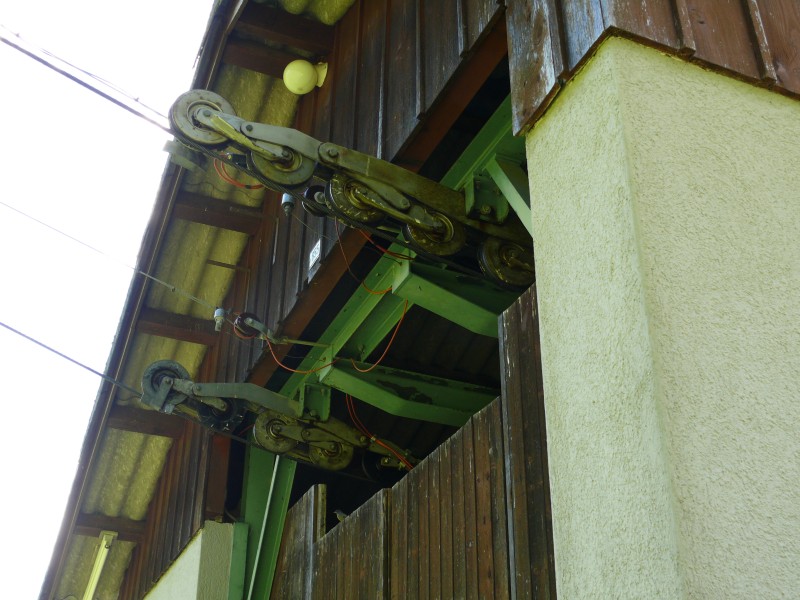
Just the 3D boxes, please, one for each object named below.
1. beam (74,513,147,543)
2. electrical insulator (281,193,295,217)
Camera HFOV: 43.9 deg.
[{"bbox_3d":[-2.126,1.668,7.268,0.490,0.117,0.105,13,-54,-20],"label":"beam"},{"bbox_3d":[-0.430,-0.362,3.807,0.048,0.106,0.048,0,-31,0],"label":"electrical insulator"}]

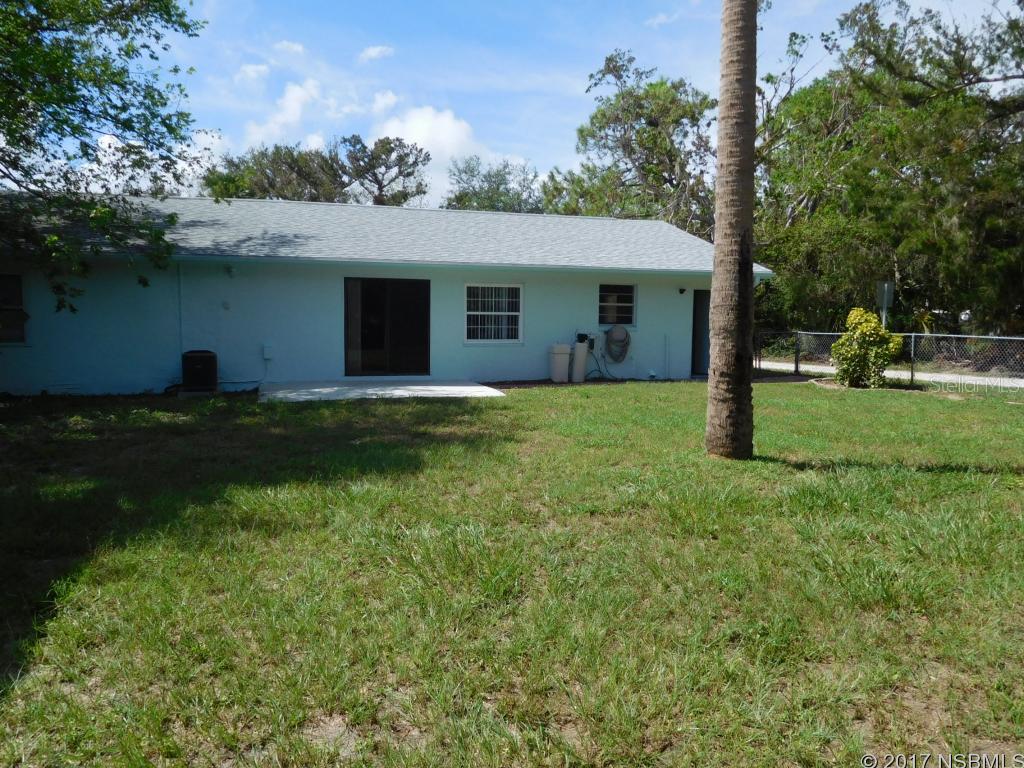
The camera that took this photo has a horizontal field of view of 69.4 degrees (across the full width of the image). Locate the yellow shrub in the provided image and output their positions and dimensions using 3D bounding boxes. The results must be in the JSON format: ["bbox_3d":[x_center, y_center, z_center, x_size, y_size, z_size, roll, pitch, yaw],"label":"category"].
[{"bbox_3d":[8.305,-0.842,17.300,1.580,1.850,1.450,2,5,14],"label":"yellow shrub"}]

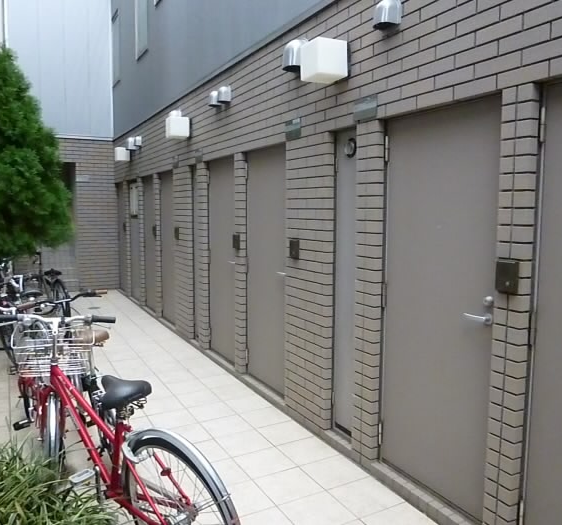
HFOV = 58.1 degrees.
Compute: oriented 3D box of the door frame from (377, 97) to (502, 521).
[{"bbox_3d":[0.803,0.208,2.572,0.070,1.947,0.763,-3,7,-29],"label":"door frame"}]

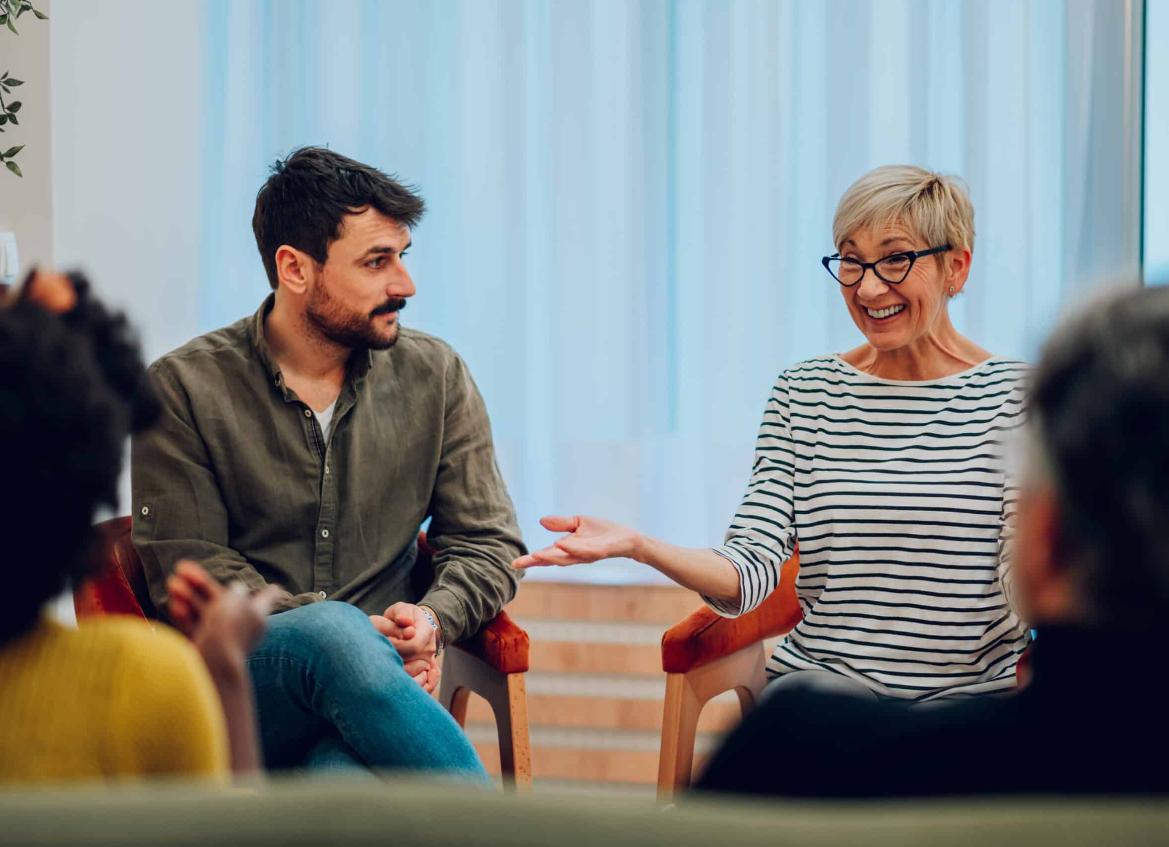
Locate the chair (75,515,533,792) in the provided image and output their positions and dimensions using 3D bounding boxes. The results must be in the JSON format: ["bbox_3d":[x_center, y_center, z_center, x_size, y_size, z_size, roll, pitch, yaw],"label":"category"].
[{"bbox_3d":[-0.404,0.526,3.994,0.580,0.800,0.580,-1,4,-20],"label":"chair"}]

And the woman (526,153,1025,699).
[{"bbox_3d":[0.290,0.301,3.848,0.580,1.270,0.760,1,4,15],"label":"woman"}]

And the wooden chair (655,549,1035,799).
[{"bbox_3d":[0.411,0.526,3.994,0.580,0.800,0.580,1,4,20],"label":"wooden chair"}]

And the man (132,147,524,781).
[{"bbox_3d":[-0.290,0.293,3.808,0.550,1.290,0.800,-1,4,-16],"label":"man"}]

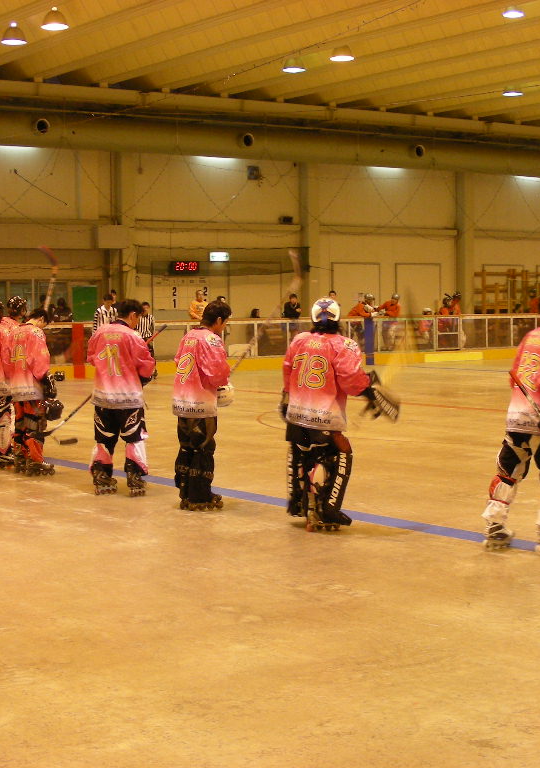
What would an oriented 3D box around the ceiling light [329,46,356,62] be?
[{"bbox_3d":[1.515,-7.047,30.124,0.520,0.310,0.520,-1,3,0],"label":"ceiling light"}]

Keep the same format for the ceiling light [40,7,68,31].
[{"bbox_3d":[-4.115,-6.999,27.088,0.530,0.410,0.530,-1,3,0],"label":"ceiling light"}]

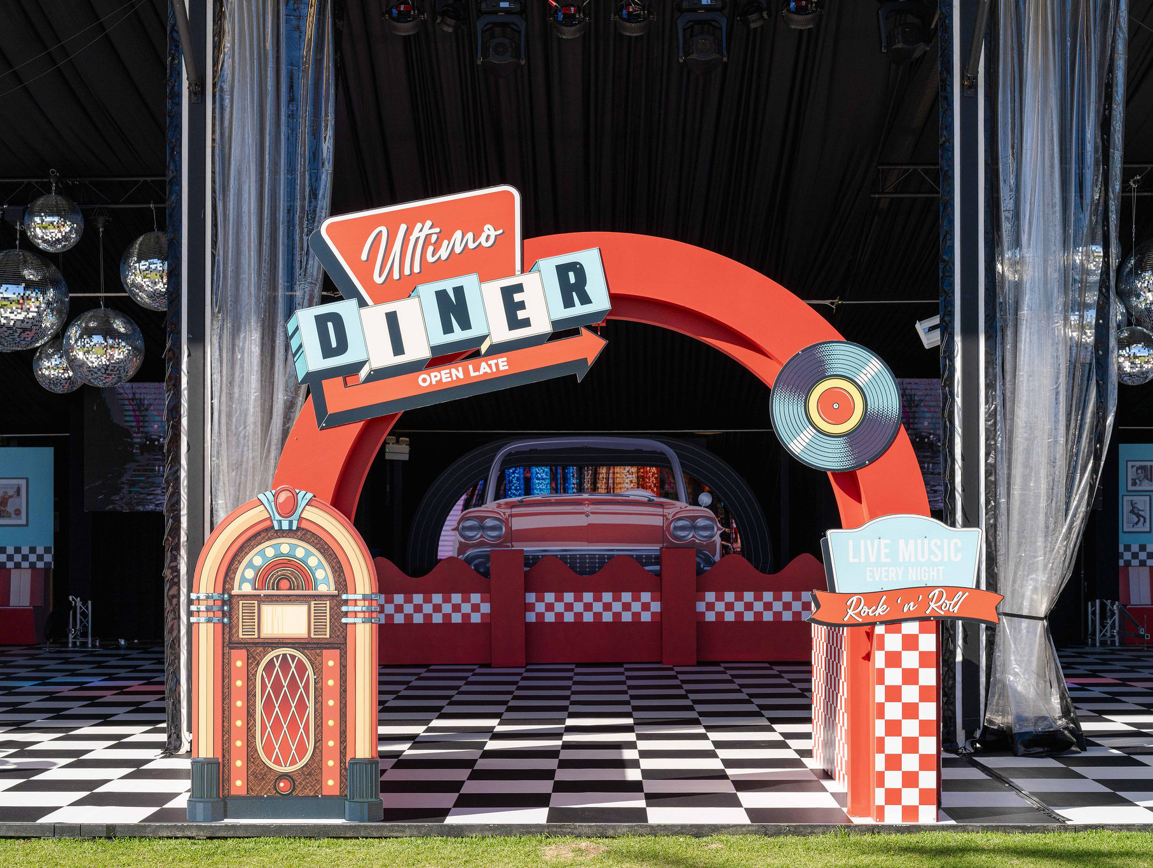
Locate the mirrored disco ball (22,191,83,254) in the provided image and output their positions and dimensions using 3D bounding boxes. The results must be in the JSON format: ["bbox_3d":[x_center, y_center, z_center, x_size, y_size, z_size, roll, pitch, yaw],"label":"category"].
[{"bbox_3d":[-4.536,-1.829,15.700,0.500,0.500,0.500,0,-2,0],"label":"mirrored disco ball"}]

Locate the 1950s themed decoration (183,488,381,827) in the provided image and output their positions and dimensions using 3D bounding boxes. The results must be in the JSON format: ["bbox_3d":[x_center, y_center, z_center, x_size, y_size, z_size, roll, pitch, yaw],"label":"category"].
[{"bbox_3d":[-1.442,1.091,8.950,0.955,1.650,0.090,0,-2,1],"label":"1950s themed decoration"}]

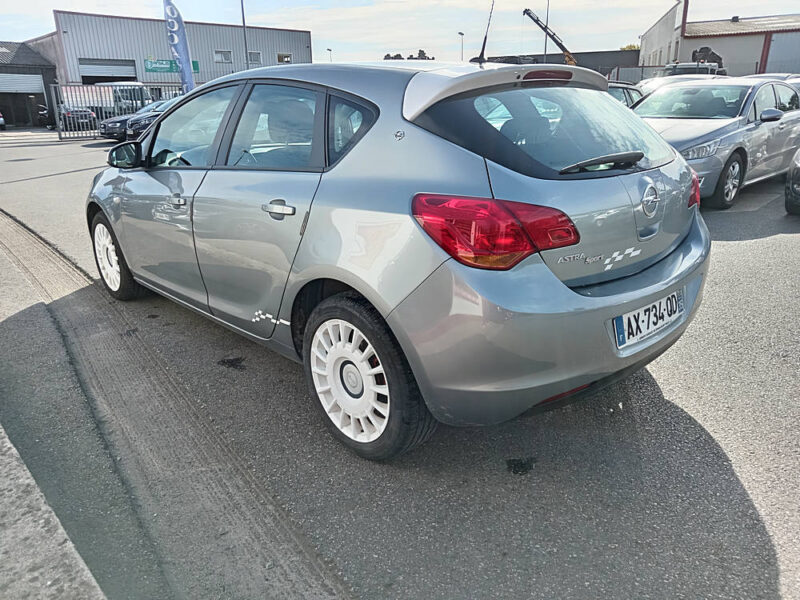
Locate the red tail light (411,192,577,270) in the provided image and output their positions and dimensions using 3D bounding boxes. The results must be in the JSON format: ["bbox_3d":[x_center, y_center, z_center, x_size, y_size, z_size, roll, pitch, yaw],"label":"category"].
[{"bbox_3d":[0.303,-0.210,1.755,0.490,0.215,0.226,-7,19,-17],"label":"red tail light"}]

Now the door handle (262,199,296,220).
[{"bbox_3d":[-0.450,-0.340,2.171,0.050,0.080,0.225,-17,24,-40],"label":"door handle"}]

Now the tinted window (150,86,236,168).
[{"bbox_3d":[-1.070,-0.857,2.905,0.060,0.410,0.770,12,4,-45],"label":"tinted window"}]

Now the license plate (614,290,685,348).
[{"bbox_3d":[0.917,0.058,2.097,0.520,0.112,0.020,-17,10,-40],"label":"license plate"}]

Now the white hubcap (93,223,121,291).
[{"bbox_3d":[-2.024,-0.291,4.010,0.050,0.470,0.470,-17,24,-40],"label":"white hubcap"}]

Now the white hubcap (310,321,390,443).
[{"bbox_3d":[-0.189,0.300,2.141,0.050,0.470,0.470,-15,23,-40],"label":"white hubcap"}]

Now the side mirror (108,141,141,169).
[{"bbox_3d":[-1.513,-0.791,3.155,0.180,0.145,0.130,-17,24,-40],"label":"side mirror"}]

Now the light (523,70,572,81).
[{"bbox_3d":[0.566,-0.848,2.187,0.310,0.042,0.035,-17,24,-40],"label":"light"}]

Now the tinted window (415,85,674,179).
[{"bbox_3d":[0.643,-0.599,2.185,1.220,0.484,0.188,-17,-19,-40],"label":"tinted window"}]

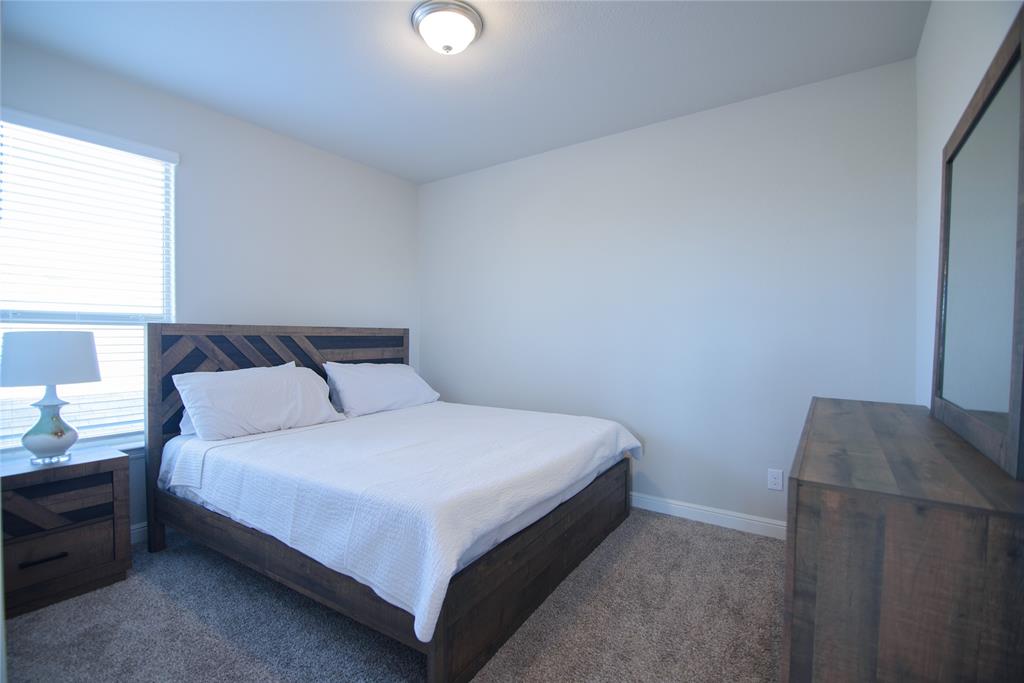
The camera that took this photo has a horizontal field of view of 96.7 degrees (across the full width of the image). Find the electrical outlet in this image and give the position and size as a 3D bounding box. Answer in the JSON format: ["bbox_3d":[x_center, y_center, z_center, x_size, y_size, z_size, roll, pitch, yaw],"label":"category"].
[{"bbox_3d":[1.602,0.839,2.762,0.077,0.121,0.011,1,1,35],"label":"electrical outlet"}]

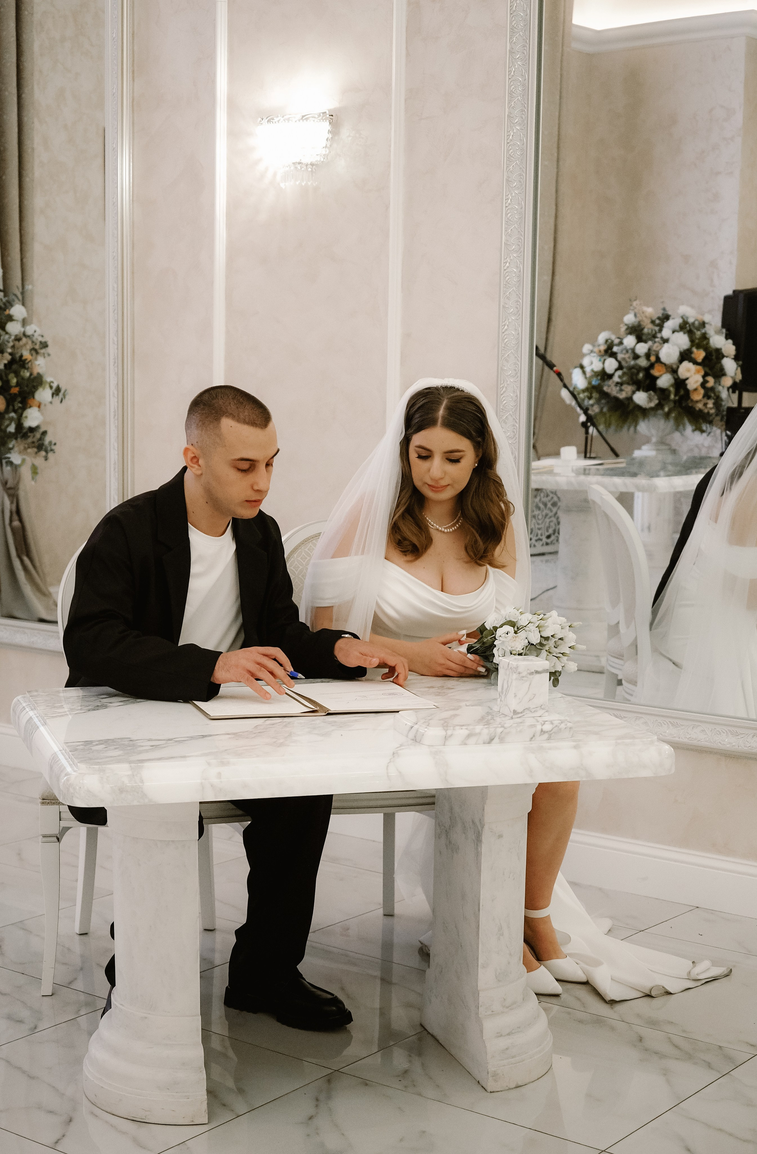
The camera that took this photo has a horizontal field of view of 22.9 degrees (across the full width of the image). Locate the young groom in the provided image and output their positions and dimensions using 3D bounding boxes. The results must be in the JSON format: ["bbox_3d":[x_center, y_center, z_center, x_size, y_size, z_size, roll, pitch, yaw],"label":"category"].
[{"bbox_3d":[-0.343,0.243,4.026,0.620,1.315,0.750,-2,7,-22],"label":"young groom"}]

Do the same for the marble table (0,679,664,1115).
[{"bbox_3d":[-0.105,0.607,3.579,1.120,0.705,0.815,-1,7,-17],"label":"marble table"}]

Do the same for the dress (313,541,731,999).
[{"bbox_3d":[0.299,0.407,4.316,0.900,0.950,0.740,-1,7,-15],"label":"dress"}]

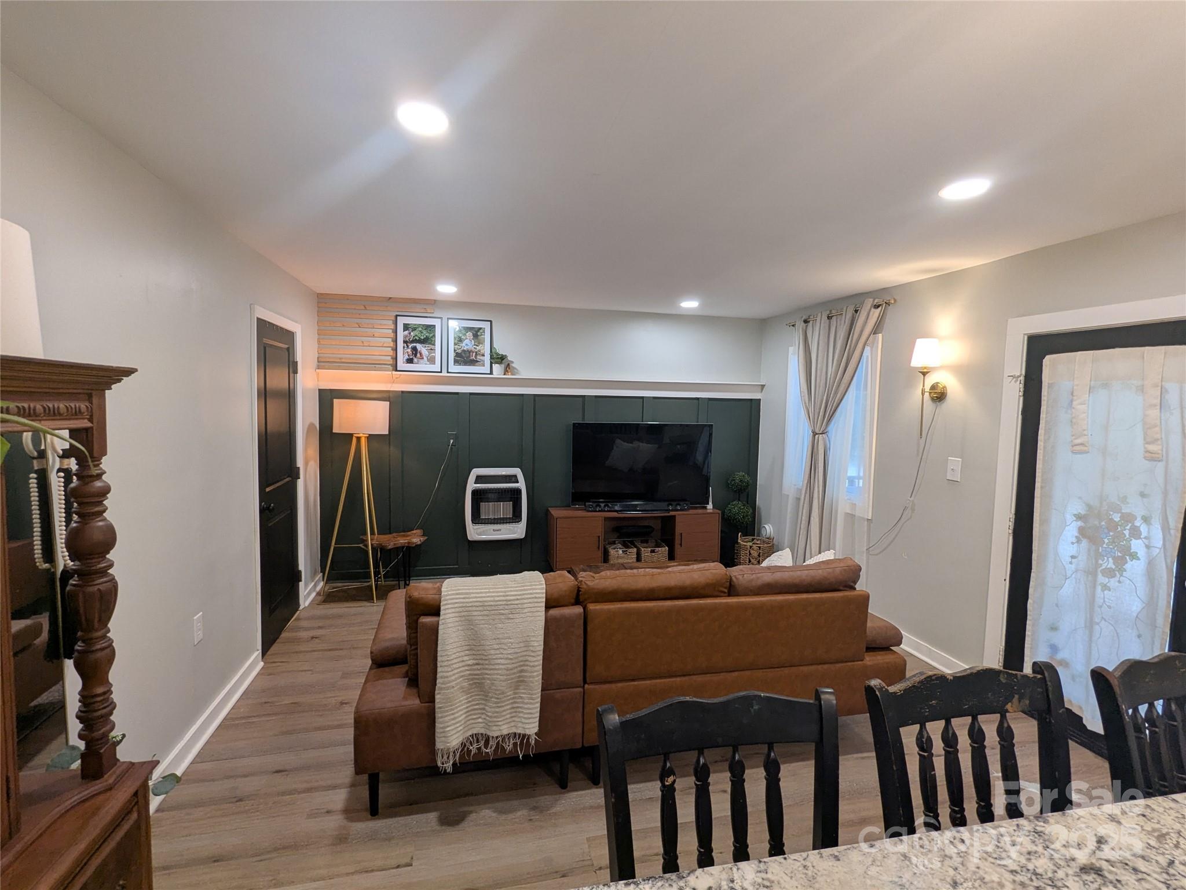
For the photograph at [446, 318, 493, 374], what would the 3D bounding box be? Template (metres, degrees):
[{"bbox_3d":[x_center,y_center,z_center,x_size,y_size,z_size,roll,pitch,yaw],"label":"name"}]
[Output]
[{"bbox_3d":[-1.070,-0.853,4.768,0.381,0.480,0.030,0,0,-13],"label":"photograph"}]

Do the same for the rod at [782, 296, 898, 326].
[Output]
[{"bbox_3d":[1.968,-1.056,4.458,0.100,0.055,1.360,0,5,-13],"label":"rod"}]

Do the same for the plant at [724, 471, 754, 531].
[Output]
[{"bbox_3d":[1.368,0.735,5.225,0.280,0.990,0.280,0,5,-13],"label":"plant"}]

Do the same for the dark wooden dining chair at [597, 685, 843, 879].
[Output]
[{"bbox_3d":[0.285,1.023,0.862,0.480,1.040,0.520,0,4,-10],"label":"dark wooden dining chair"}]

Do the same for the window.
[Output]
[{"bbox_3d":[1.918,-0.169,4.465,0.080,1.330,1.120,0,5,-13],"label":"window"}]

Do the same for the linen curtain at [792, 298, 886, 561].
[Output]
[{"bbox_3d":[1.907,0.058,4.513,0.170,2.310,1.140,0,5,-13],"label":"linen curtain"}]

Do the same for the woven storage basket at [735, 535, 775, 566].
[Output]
[{"bbox_3d":[1.405,1.045,4.847,0.350,0.430,0.350,0,5,-13],"label":"woven storage basket"}]

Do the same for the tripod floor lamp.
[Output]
[{"bbox_3d":[-1.912,0.429,4.399,0.520,1.575,0.480,0,5,-13],"label":"tripod floor lamp"}]

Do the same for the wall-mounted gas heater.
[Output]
[{"bbox_3d":[-0.862,0.515,4.868,0.535,0.635,0.200,0,5,-13],"label":"wall-mounted gas heater"}]

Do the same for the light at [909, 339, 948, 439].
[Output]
[{"bbox_3d":[2.146,-0.371,3.520,0.210,0.640,0.170,0,5,-13],"label":"light"}]

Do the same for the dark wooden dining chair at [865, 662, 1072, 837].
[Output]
[{"bbox_3d":[0.865,1.025,0.988,0.480,1.040,0.520,0,4,-12],"label":"dark wooden dining chair"}]

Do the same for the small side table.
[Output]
[{"bbox_3d":[-1.650,0.980,4.571,0.530,0.460,0.350,0,5,-13],"label":"small side table"}]

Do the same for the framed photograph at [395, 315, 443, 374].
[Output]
[{"bbox_3d":[-1.477,-0.857,4.670,0.381,0.482,0.030,0,0,-13],"label":"framed photograph"}]

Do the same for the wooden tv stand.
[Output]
[{"bbox_3d":[0.373,0.902,5.046,1.520,0.620,0.410,0,5,-13],"label":"wooden tv stand"}]

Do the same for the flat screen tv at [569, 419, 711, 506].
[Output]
[{"bbox_3d":[0.466,0.184,5.042,1.350,0.775,0.075,0,5,-11],"label":"flat screen tv"}]

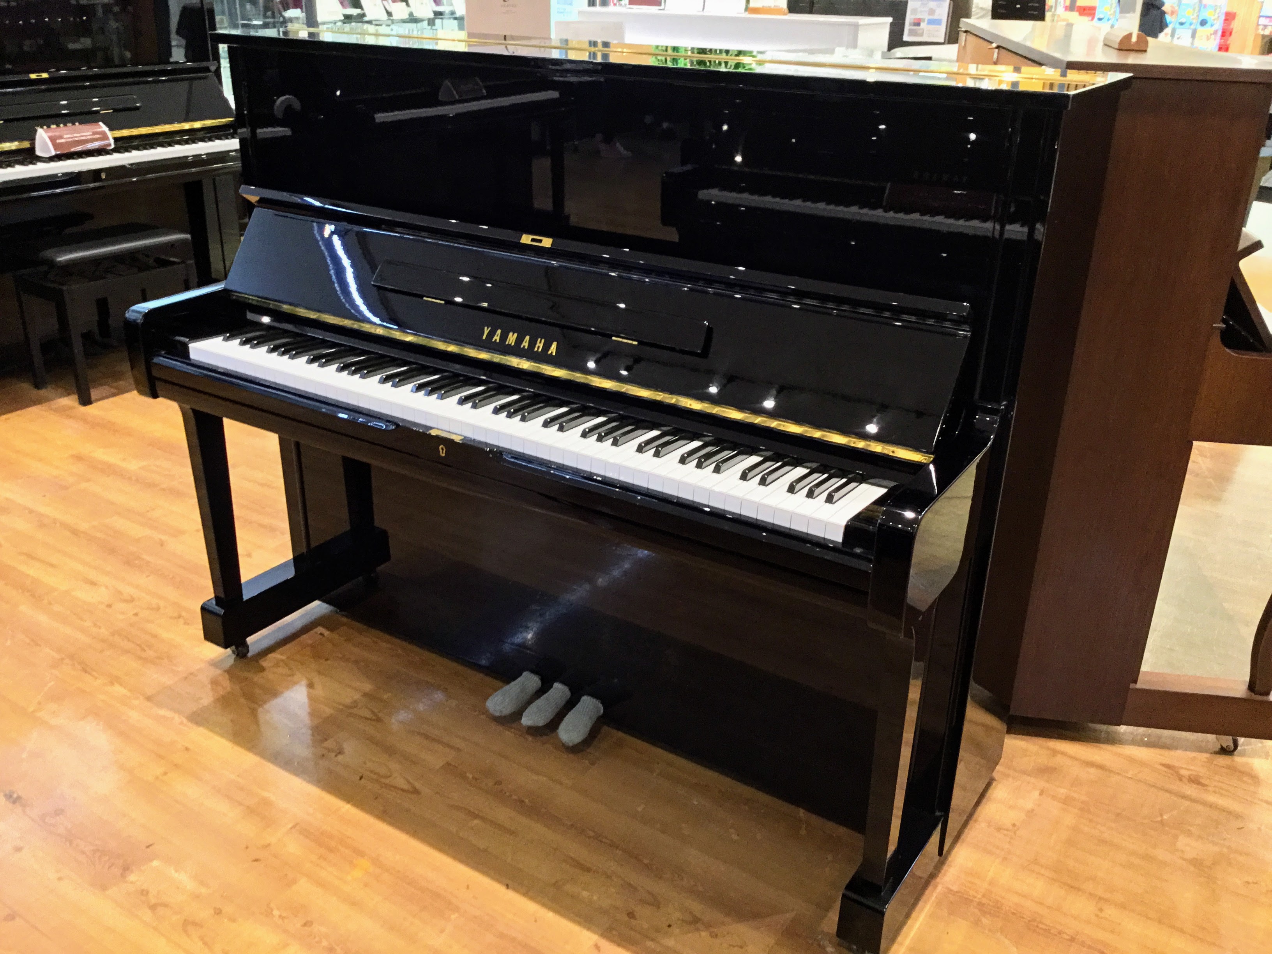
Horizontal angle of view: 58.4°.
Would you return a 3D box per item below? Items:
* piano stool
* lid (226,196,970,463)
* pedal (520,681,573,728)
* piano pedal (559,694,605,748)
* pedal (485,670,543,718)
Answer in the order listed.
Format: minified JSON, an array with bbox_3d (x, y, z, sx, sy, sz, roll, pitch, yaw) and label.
[{"bbox_3d":[-1.720,-0.548,3.755,0.290,0.470,0.475,17,29,32],"label":"piano stool"},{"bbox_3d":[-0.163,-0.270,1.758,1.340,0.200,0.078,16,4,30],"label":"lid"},{"bbox_3d":[-0.166,0.420,2.106,0.045,0.033,0.135,14,27,27],"label":"pedal"},{"bbox_3d":[-0.099,0.441,2.061,0.045,0.033,0.138,11,26,22],"label":"piano pedal"},{"bbox_3d":[-0.227,0.406,2.135,0.045,0.033,0.142,15,28,29],"label":"pedal"}]

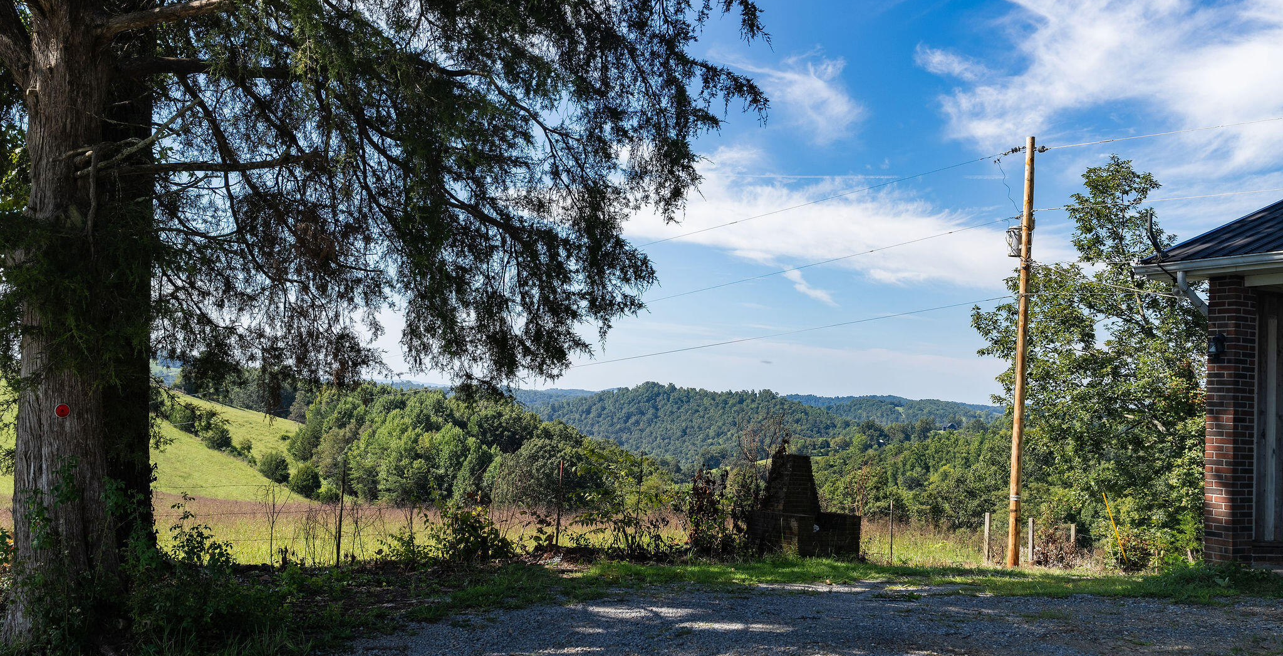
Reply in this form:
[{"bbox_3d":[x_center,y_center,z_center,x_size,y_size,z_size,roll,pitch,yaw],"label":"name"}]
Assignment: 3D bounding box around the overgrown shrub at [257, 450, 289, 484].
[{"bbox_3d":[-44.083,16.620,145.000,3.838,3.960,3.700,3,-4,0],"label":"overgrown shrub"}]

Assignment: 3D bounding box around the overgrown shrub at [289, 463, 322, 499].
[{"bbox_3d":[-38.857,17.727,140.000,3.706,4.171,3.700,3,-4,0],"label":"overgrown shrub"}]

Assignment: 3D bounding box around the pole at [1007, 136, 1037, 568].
[{"bbox_3d":[7.755,0.491,24.700,0.270,8.831,0.270,3,-4,0],"label":"pole"}]

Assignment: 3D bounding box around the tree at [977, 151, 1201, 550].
[{"bbox_3d":[11.604,0.757,31.000,6.309,10.237,6.300,3,-4,0],"label":"tree"}]

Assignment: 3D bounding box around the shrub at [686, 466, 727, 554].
[{"bbox_3d":[0.977,2.764,18.300,0.606,1.348,0.620,3,-4,0],"label":"shrub"}]

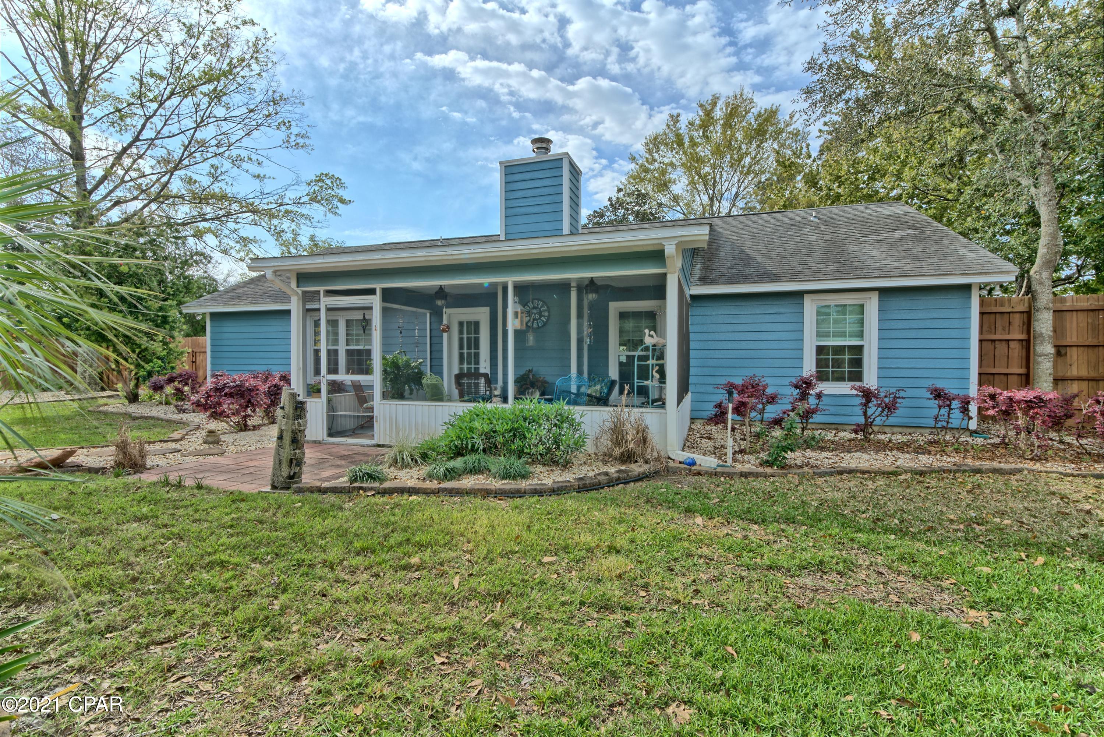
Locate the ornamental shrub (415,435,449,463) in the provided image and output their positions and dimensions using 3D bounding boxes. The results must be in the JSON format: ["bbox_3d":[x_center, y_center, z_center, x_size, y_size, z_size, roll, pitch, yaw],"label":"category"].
[{"bbox_3d":[-1.422,0.944,5.800,0.380,0.300,0.360,0,1,-14],"label":"ornamental shrub"}]

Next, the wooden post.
[{"bbox_3d":[-2.614,0.673,4.860,0.300,0.970,0.280,-1,1,-28],"label":"wooden post"}]

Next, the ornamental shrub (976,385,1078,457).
[{"bbox_3d":[5.805,0.654,6.000,0.920,0.860,0.800,1,2,44],"label":"ornamental shrub"}]

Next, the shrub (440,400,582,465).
[{"bbox_3d":[-0.457,0.710,5.720,1.620,0.700,0.900,0,1,18],"label":"shrub"}]

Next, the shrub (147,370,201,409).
[{"bbox_3d":[-8.775,0.506,11.400,1.020,0.950,0.950,-1,2,-38],"label":"shrub"}]

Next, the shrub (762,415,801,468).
[{"bbox_3d":[2.590,0.784,5.550,0.410,0.580,0.410,1,1,25],"label":"shrub"}]

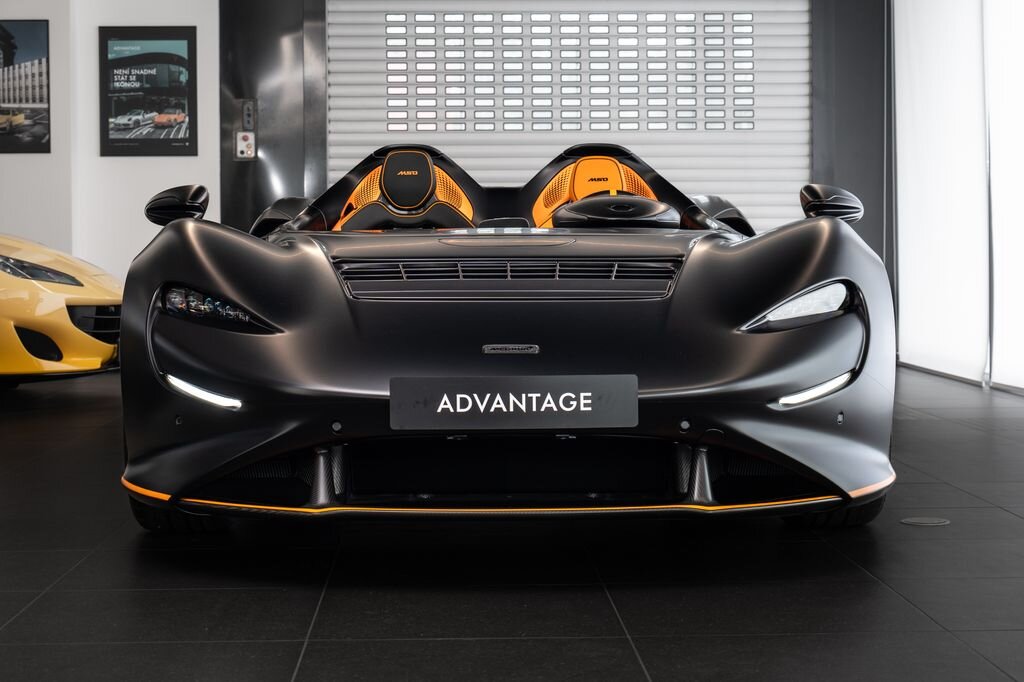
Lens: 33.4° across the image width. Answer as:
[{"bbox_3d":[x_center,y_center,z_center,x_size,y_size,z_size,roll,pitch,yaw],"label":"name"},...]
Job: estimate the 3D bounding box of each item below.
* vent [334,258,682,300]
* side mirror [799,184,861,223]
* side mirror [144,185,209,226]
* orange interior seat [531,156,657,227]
[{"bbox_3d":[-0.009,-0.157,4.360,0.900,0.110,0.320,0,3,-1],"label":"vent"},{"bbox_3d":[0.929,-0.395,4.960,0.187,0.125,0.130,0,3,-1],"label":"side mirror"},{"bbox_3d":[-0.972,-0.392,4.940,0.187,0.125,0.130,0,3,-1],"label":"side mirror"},{"bbox_3d":[0.304,-0.208,5.489,0.510,0.820,0.680,0,3,-1],"label":"orange interior seat"}]

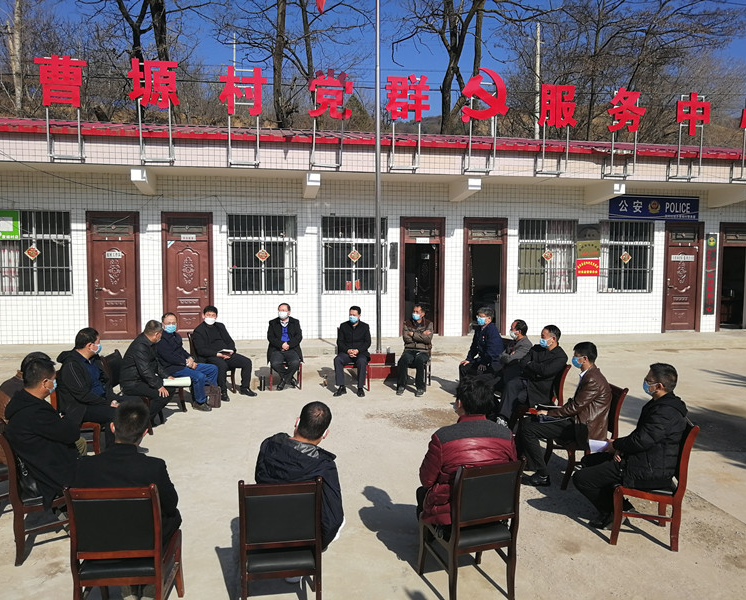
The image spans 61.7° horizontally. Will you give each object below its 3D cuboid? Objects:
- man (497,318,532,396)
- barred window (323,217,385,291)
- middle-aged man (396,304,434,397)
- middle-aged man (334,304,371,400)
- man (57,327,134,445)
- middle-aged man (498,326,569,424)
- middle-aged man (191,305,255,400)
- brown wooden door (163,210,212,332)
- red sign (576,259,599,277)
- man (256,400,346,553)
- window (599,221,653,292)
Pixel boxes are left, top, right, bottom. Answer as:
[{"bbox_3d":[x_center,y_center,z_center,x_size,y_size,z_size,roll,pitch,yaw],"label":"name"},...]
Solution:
[{"bbox_3d":[1.744,0.930,8.129,0.810,1.330,0.520,0,4,-6],"label":"man"},{"bbox_3d":[-0.400,-0.997,14.009,1.450,1.731,0.100,0,4,-10],"label":"barred window"},{"bbox_3d":[0.639,0.775,9.954,0.560,1.330,0.770,2,4,18],"label":"middle-aged man"},{"bbox_3d":[-0.324,0.757,9.587,0.580,1.300,0.780,0,4,2],"label":"middle-aged man"},{"bbox_3d":[-2.863,0.987,6.573,0.840,1.340,0.540,0,4,-2],"label":"man"},{"bbox_3d":[1.756,0.959,7.029,0.720,1.300,0.540,-1,4,-12],"label":"middle-aged man"},{"bbox_3d":[-2.244,0.762,9.318,0.850,1.310,0.600,3,5,41],"label":"middle-aged man"},{"bbox_3d":[-3.945,-0.510,13.365,1.038,2.700,0.120,0,4,-10],"label":"brown wooden door"},{"bbox_3d":[5.151,-0.764,14.950,0.605,0.405,0.030,0,5,-10],"label":"red sign"},{"bbox_3d":[-0.447,1.203,3.864,0.560,1.270,0.760,0,4,-7],"label":"man"},{"bbox_3d":[6.168,-1.033,15.178,1.450,1.742,0.100,0,4,-10],"label":"window"}]

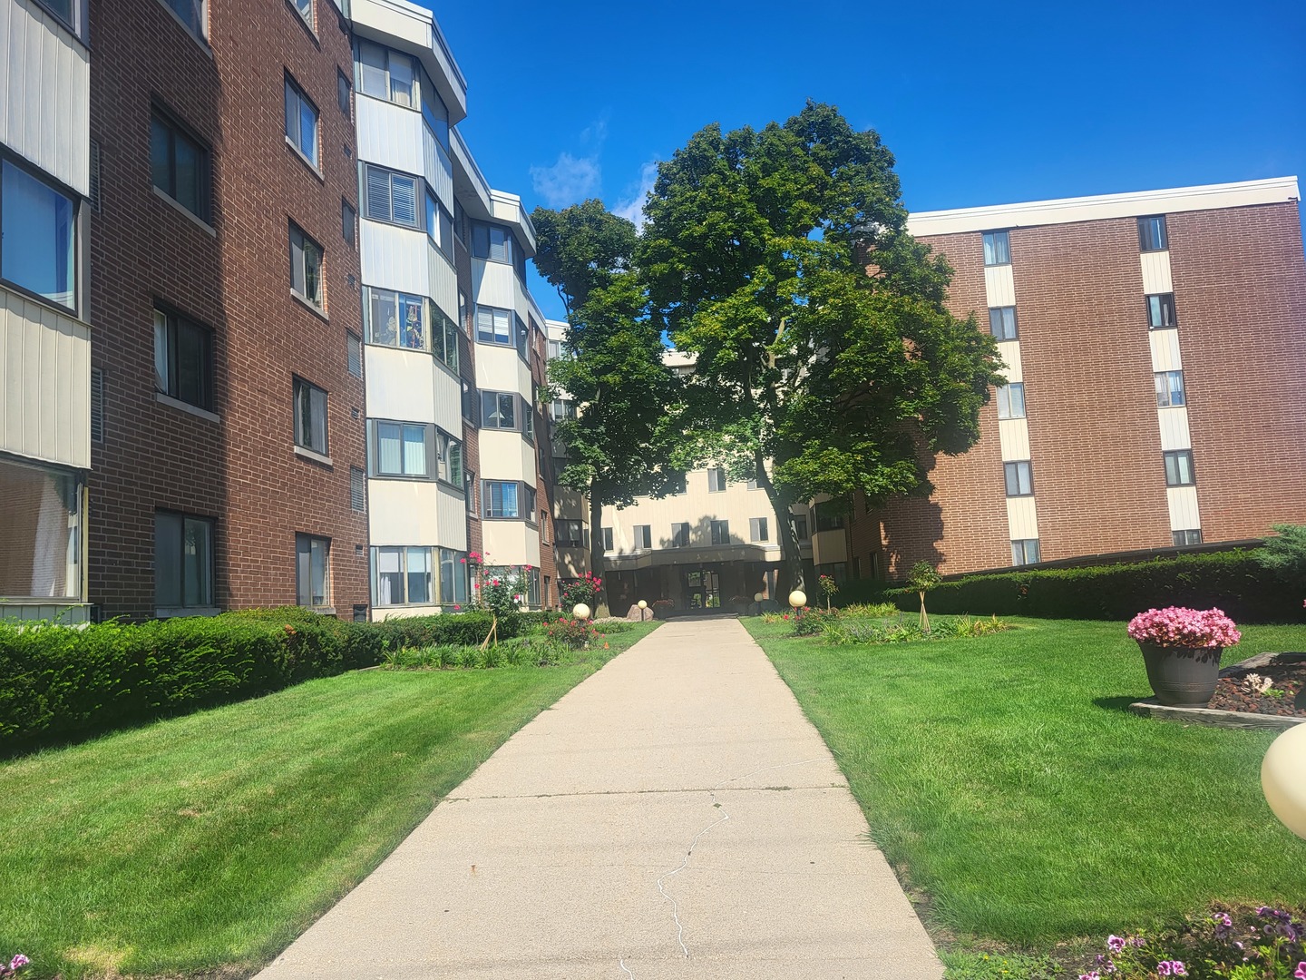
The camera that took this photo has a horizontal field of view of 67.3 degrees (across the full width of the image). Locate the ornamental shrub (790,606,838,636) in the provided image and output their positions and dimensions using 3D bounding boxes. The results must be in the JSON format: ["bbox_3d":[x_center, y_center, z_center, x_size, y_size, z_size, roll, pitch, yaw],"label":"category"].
[{"bbox_3d":[3.439,2.806,20.995,1.020,0.640,0.950,-4,-6,0],"label":"ornamental shrub"}]

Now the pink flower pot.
[{"bbox_3d":[4.123,1.434,7.660,0.660,0.500,0.660,-7,-7,28],"label":"pink flower pot"}]

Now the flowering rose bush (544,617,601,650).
[{"bbox_3d":[-1.747,3.138,21.396,1.200,0.720,1.100,-4,-6,0],"label":"flowering rose bush"}]

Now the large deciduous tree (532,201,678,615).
[{"bbox_3d":[-1.731,-3.025,36.576,5.800,15.300,5.800,-4,-6,0],"label":"large deciduous tree"}]

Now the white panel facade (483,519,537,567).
[{"bbox_3d":[-3.994,1.581,28.743,0.700,1.340,2.750,-7,-7,30],"label":"white panel facade"}]

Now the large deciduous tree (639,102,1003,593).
[{"bbox_3d":[5.384,-4.495,31.660,11.200,15.600,10.500,-4,-6,0],"label":"large deciduous tree"}]

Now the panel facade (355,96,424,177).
[{"bbox_3d":[-5.263,-7.082,19.650,1.420,1.340,0.150,2,-9,-43],"label":"panel facade"}]

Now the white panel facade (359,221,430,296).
[{"bbox_3d":[-5.087,-4.583,19.369,1.420,1.340,0.150,2,-9,-43],"label":"white panel facade"}]

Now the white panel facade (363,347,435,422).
[{"bbox_3d":[-4.922,-2.034,19.082,1.420,1.340,0.150,2,-9,-43],"label":"white panel facade"}]

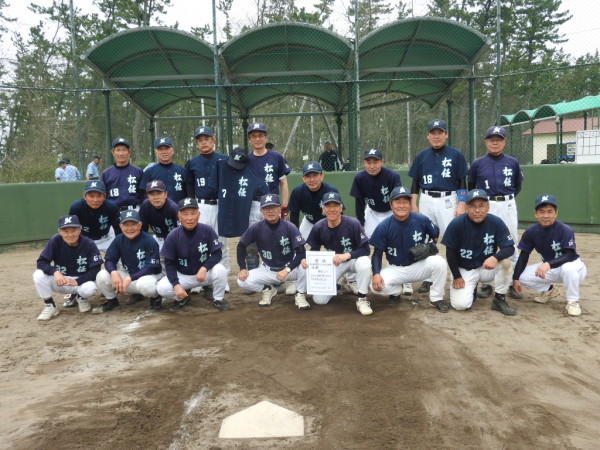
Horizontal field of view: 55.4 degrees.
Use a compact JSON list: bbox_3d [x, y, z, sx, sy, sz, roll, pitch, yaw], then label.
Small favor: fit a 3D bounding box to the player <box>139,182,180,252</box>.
[{"bbox_3d":[-1.413,0.152,5.802,0.550,1.216,0.680,-3,7,-8],"label":"player"}]

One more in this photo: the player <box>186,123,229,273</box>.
[{"bbox_3d":[-0.962,-0.175,6.082,0.571,1.773,0.374,-2,6,-5],"label":"player"}]

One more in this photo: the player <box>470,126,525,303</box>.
[{"bbox_3d":[1.928,-0.138,5.598,0.561,1.665,0.374,0,6,12],"label":"player"}]

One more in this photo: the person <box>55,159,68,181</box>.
[{"bbox_3d":[-6.766,-1.043,16.217,0.374,1.596,0.492,3,7,33],"label":"person"}]

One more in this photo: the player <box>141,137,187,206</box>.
[{"bbox_3d":[-1.444,-0.107,6.107,0.532,1.655,0.355,-2,6,-7],"label":"player"}]

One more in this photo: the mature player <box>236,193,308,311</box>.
[{"bbox_3d":[-0.260,0.224,5.492,0.660,1.074,0.690,-1,6,3],"label":"mature player"}]

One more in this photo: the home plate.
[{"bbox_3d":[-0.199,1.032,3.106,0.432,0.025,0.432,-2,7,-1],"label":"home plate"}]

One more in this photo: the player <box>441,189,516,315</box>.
[{"bbox_3d":[1.585,0.209,5.164,0.700,1.080,0.740,0,7,10],"label":"player"}]

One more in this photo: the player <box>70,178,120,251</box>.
[{"bbox_3d":[-2.031,0.160,5.739,0.571,1.231,0.690,-2,6,-8],"label":"player"}]

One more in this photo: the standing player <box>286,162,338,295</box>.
[{"bbox_3d":[0.148,0.042,5.845,0.600,1.336,0.700,-2,7,1],"label":"standing player"}]

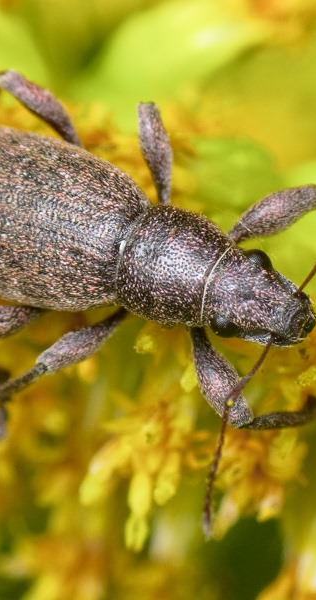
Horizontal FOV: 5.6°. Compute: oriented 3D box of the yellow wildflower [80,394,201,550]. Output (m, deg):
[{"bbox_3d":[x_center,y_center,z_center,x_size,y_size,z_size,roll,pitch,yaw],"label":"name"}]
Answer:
[{"bbox_3d":[0.000,0.004,0.066,0.002,0.003,0.002,0,20,0],"label":"yellow wildflower"}]

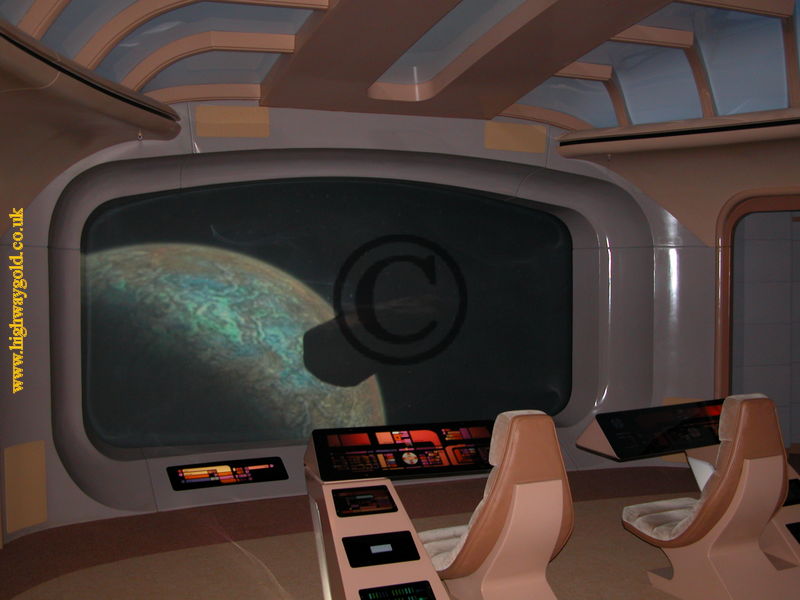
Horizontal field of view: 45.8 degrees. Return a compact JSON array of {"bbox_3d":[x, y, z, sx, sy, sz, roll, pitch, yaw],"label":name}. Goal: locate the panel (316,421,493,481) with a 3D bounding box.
[{"bbox_3d":[0.149,0.762,4.776,1.139,0.292,0.050,-1,-42,-16],"label":"panel"}]

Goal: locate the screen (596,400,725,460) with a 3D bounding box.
[{"bbox_3d":[1.598,0.732,5.394,1.139,0.292,0.050,-2,-41,-31],"label":"screen"}]

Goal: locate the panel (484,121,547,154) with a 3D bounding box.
[{"bbox_3d":[0.960,-1.339,7.817,0.551,0.227,0.030,-1,3,-18],"label":"panel"}]

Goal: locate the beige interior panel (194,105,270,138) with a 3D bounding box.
[{"bbox_3d":[-1.208,-1.292,6.885,0.551,0.227,0.030,-2,3,-28],"label":"beige interior panel"}]

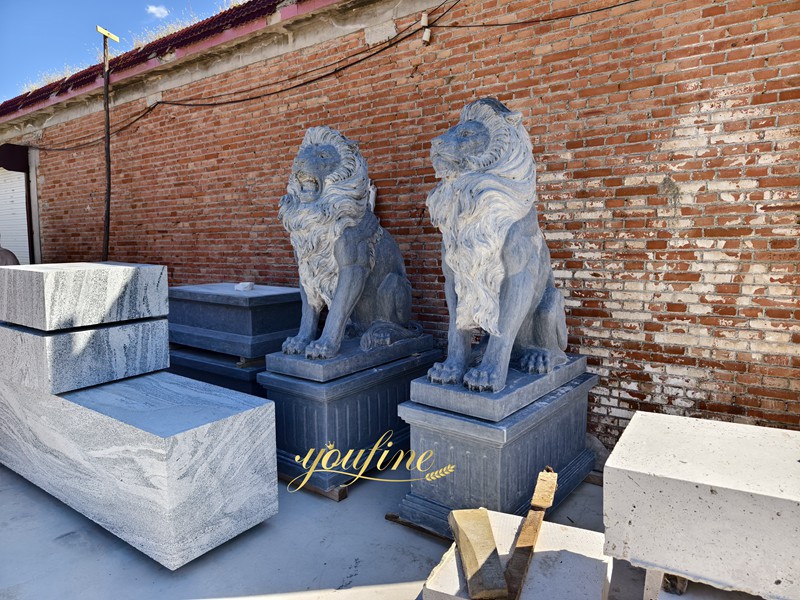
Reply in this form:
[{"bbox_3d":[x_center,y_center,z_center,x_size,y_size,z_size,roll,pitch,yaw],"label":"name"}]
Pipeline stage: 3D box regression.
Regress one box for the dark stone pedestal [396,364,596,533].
[{"bbox_3d":[0.608,0.734,2.989,0.594,0.693,1.233,4,7,38],"label":"dark stone pedestal"}]

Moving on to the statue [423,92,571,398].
[{"bbox_3d":[0.574,-0.329,2.980,0.512,1.487,1.033,5,8,38],"label":"statue"}]

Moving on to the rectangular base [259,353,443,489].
[{"bbox_3d":[-0.286,0.719,3.651,0.594,0.604,1.233,4,7,36],"label":"rectangular base"}]

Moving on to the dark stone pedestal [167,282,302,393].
[{"bbox_3d":[-1.490,0.412,4.879,1.395,1.020,0.793,4,8,36],"label":"dark stone pedestal"}]

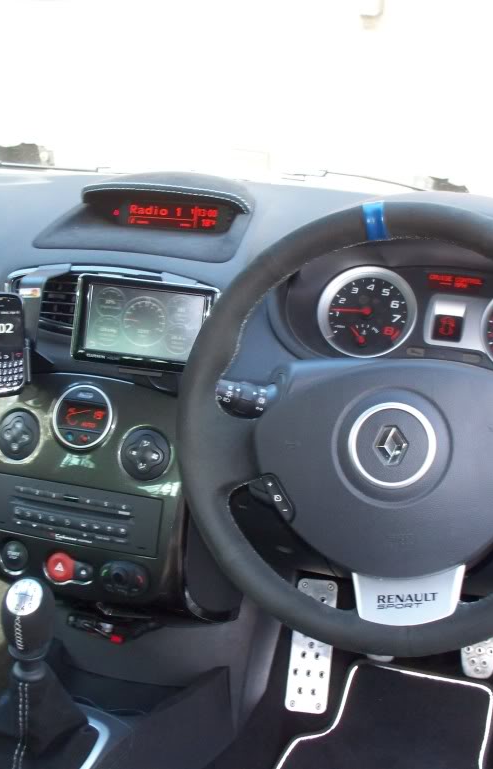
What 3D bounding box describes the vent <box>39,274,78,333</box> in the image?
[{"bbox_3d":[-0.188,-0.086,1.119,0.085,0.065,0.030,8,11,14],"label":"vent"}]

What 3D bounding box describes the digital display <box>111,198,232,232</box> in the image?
[{"bbox_3d":[-0.082,-0.191,1.202,0.143,0.035,0.015,8,13,14],"label":"digital display"}]

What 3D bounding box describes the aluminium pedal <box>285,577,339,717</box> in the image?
[{"bbox_3d":[0.091,0.360,1.464,0.060,0.178,0.020,5,-12,14],"label":"aluminium pedal"}]

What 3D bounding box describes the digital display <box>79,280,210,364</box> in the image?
[{"bbox_3d":[-0.097,-0.059,1.040,0.135,0.083,0.020,4,8,8],"label":"digital display"}]

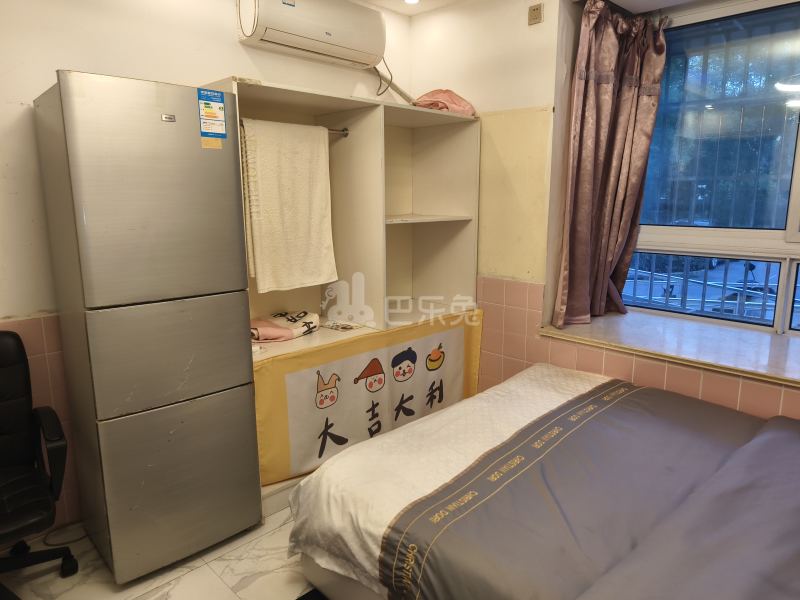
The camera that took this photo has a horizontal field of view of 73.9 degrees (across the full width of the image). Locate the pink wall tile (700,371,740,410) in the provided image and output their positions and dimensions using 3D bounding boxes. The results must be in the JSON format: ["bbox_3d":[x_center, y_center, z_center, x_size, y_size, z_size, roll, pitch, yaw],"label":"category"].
[{"bbox_3d":[1.376,0.400,2.282,0.015,0.150,0.150,-10,14,-42],"label":"pink wall tile"}]

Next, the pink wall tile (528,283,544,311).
[{"bbox_3d":[0.746,-0.014,2.898,0.015,0.150,0.100,-10,14,-42],"label":"pink wall tile"}]

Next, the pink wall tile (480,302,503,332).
[{"bbox_3d":[0.563,0.100,3.163,0.010,0.150,0.150,-11,15,-44],"label":"pink wall tile"}]

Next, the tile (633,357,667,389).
[{"bbox_3d":[1.216,0.366,2.583,0.150,0.150,0.010,10,15,43],"label":"tile"}]

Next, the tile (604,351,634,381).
[{"bbox_3d":[1.071,0.342,2.607,0.015,0.150,0.150,-10,14,-42],"label":"tile"}]

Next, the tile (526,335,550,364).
[{"bbox_3d":[0.766,0.284,2.933,0.015,0.150,0.150,-10,14,-42],"label":"tile"}]

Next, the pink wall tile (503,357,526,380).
[{"bbox_3d":[0.669,0.417,3.123,0.150,0.150,0.010,10,15,43],"label":"pink wall tile"}]

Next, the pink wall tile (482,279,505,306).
[{"bbox_3d":[0.558,-0.047,3.139,0.150,0.150,0.010,10,15,43],"label":"pink wall tile"}]

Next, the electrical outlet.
[{"bbox_3d":[0.690,-1.459,2.714,0.082,0.086,0.015,10,15,43],"label":"electrical outlet"}]

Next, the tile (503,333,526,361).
[{"bbox_3d":[0.664,0.265,3.042,0.015,0.150,0.150,-10,14,-42],"label":"tile"}]

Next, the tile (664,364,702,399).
[{"bbox_3d":[1.326,0.385,2.481,0.150,0.150,0.010,10,15,43],"label":"tile"}]

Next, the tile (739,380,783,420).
[{"bbox_3d":[1.478,0.419,2.173,0.015,0.150,0.150,-10,14,-42],"label":"tile"}]

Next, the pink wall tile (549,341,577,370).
[{"bbox_3d":[0.887,0.308,2.890,0.150,0.150,0.010,10,15,43],"label":"pink wall tile"}]

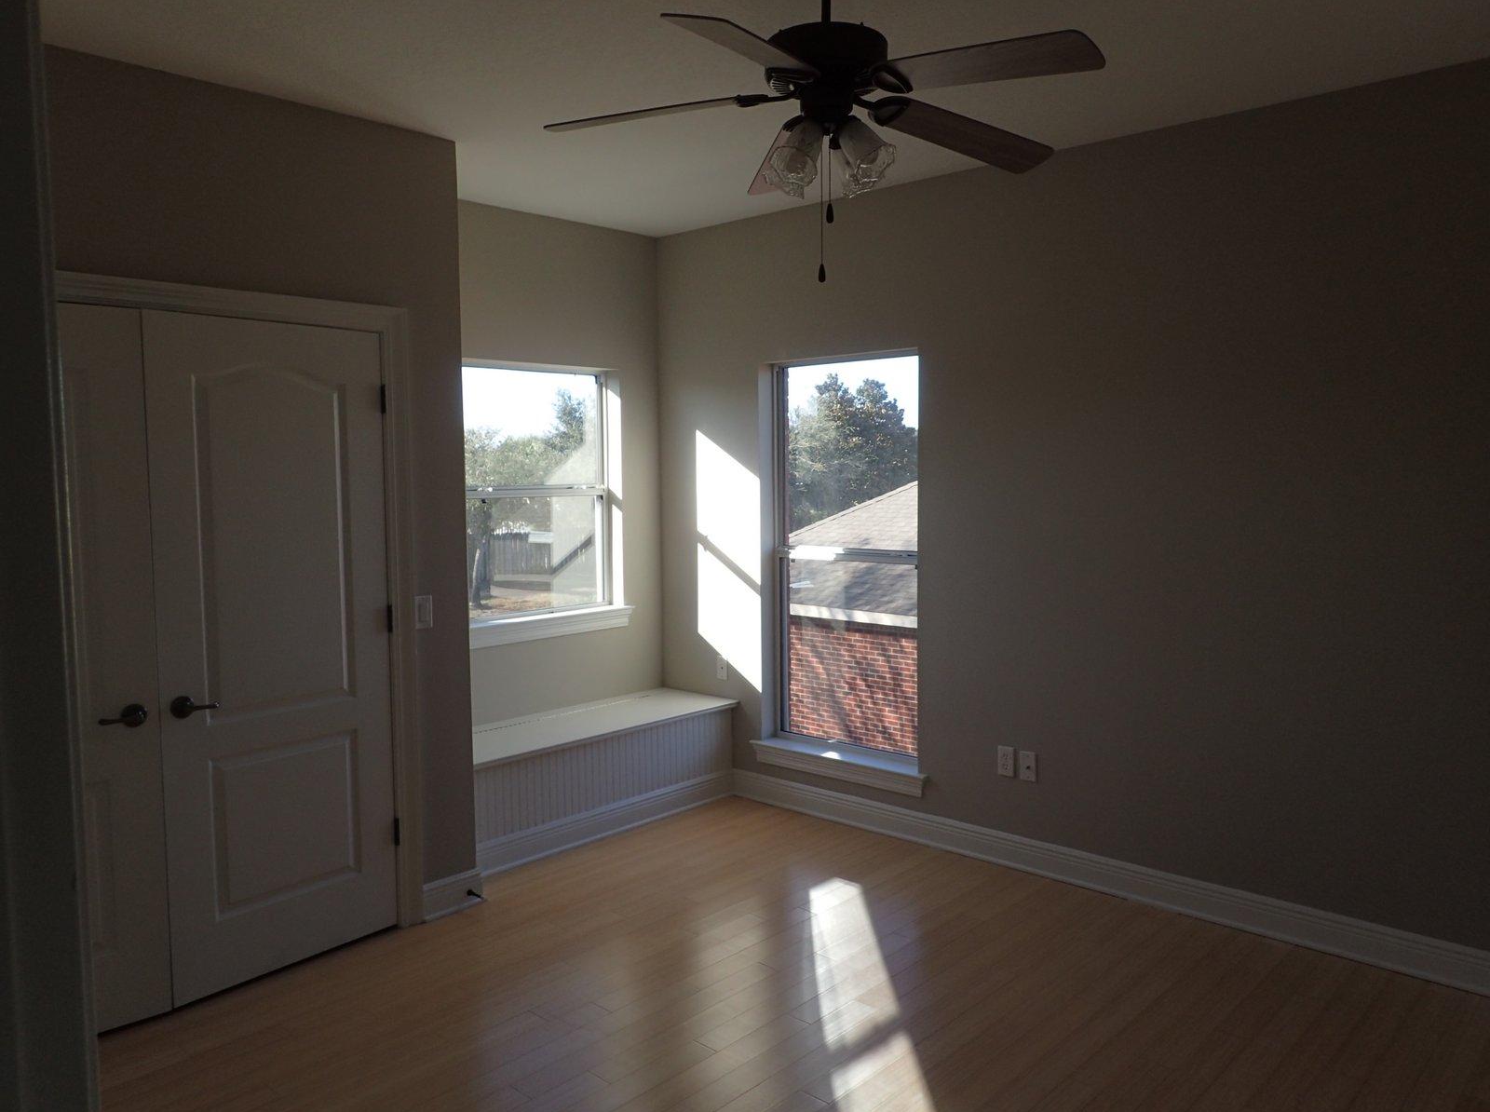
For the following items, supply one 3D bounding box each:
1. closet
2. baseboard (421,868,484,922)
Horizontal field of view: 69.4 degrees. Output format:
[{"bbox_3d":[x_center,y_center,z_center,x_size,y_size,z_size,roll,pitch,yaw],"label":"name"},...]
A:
[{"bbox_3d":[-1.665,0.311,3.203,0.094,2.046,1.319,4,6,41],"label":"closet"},{"bbox_3d":[-1.053,1.217,3.904,0.025,0.124,0.242,4,6,41],"label":"baseboard"}]

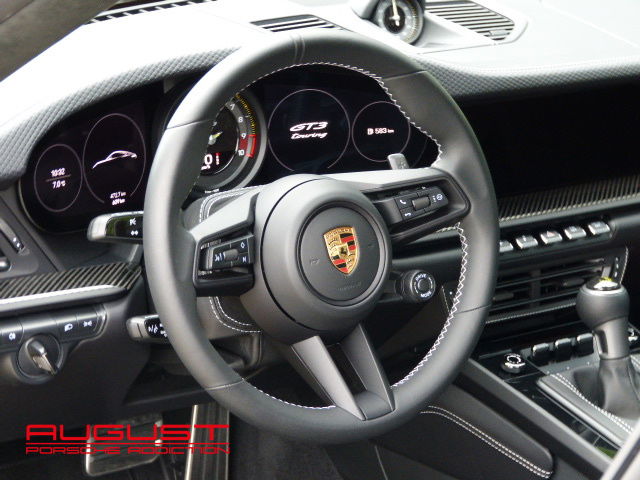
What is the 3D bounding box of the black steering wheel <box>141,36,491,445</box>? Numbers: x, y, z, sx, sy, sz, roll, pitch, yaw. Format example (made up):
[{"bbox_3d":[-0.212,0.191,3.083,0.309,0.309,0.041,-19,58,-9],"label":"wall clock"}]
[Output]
[{"bbox_3d":[-0.007,-0.002,1.734,0.360,0.360,0.095,-15,5,-33],"label":"black steering wheel"}]

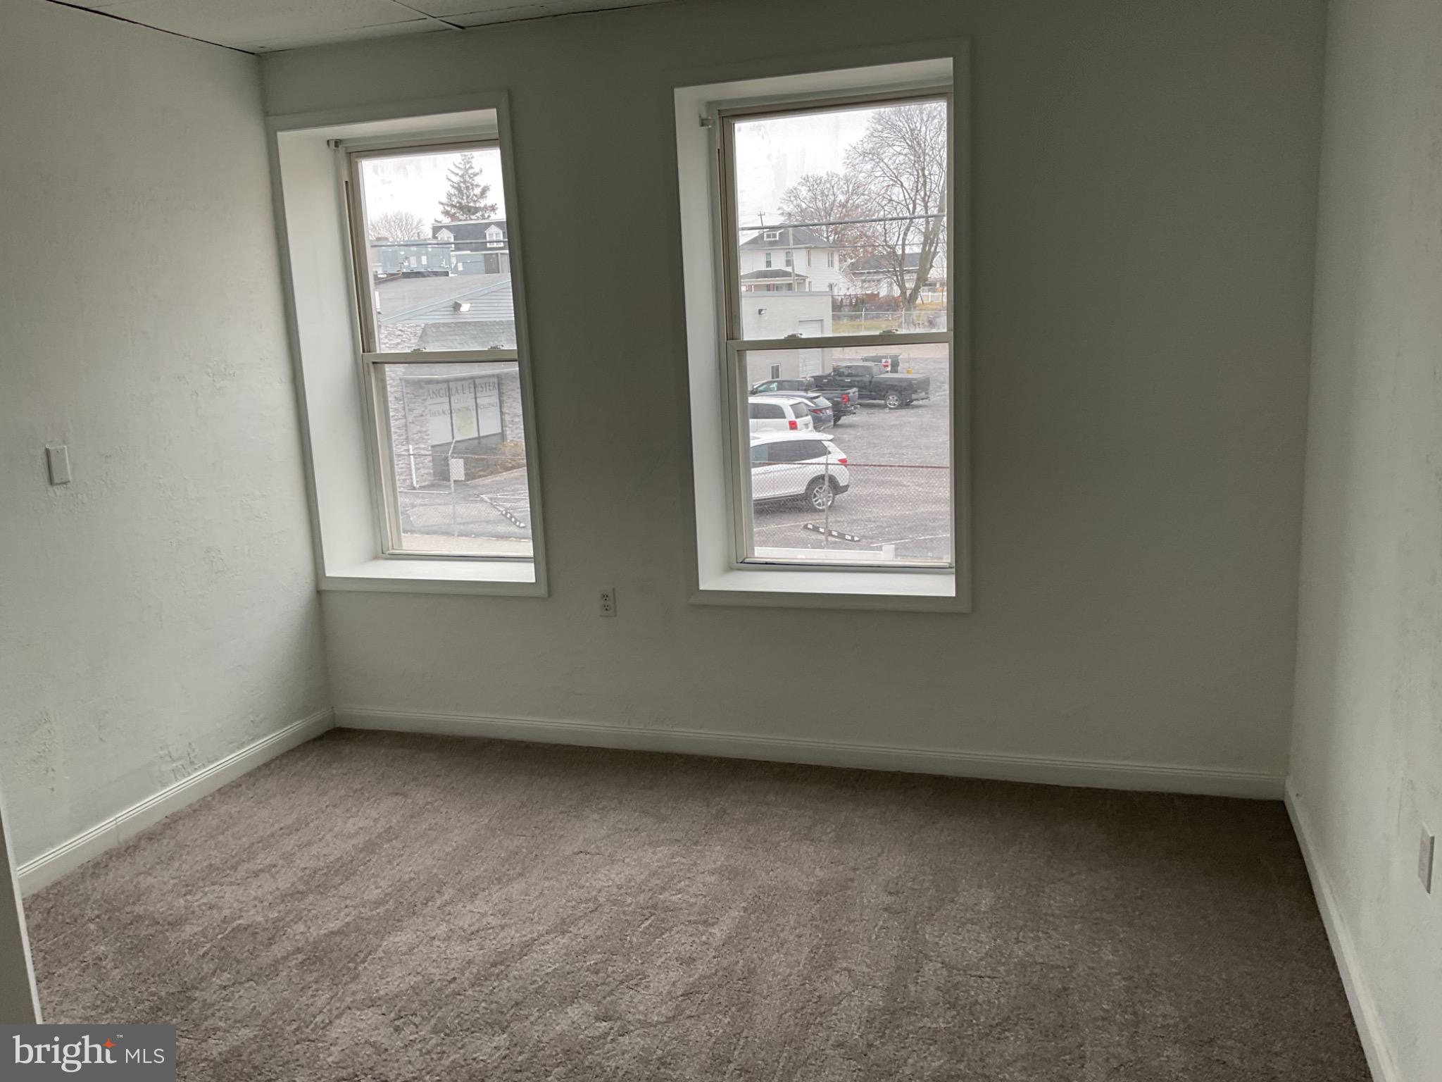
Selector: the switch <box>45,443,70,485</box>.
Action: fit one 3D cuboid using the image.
[{"bbox_3d":[-2.097,-0.237,3.820,0.012,0.115,0.070,1,12,18],"label":"switch"}]

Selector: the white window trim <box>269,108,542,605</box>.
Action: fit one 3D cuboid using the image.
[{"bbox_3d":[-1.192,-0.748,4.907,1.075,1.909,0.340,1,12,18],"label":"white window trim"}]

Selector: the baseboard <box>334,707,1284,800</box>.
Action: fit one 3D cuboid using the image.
[{"bbox_3d":[0.106,0.794,4.620,3.767,0.097,0.020,1,12,18],"label":"baseboard"}]

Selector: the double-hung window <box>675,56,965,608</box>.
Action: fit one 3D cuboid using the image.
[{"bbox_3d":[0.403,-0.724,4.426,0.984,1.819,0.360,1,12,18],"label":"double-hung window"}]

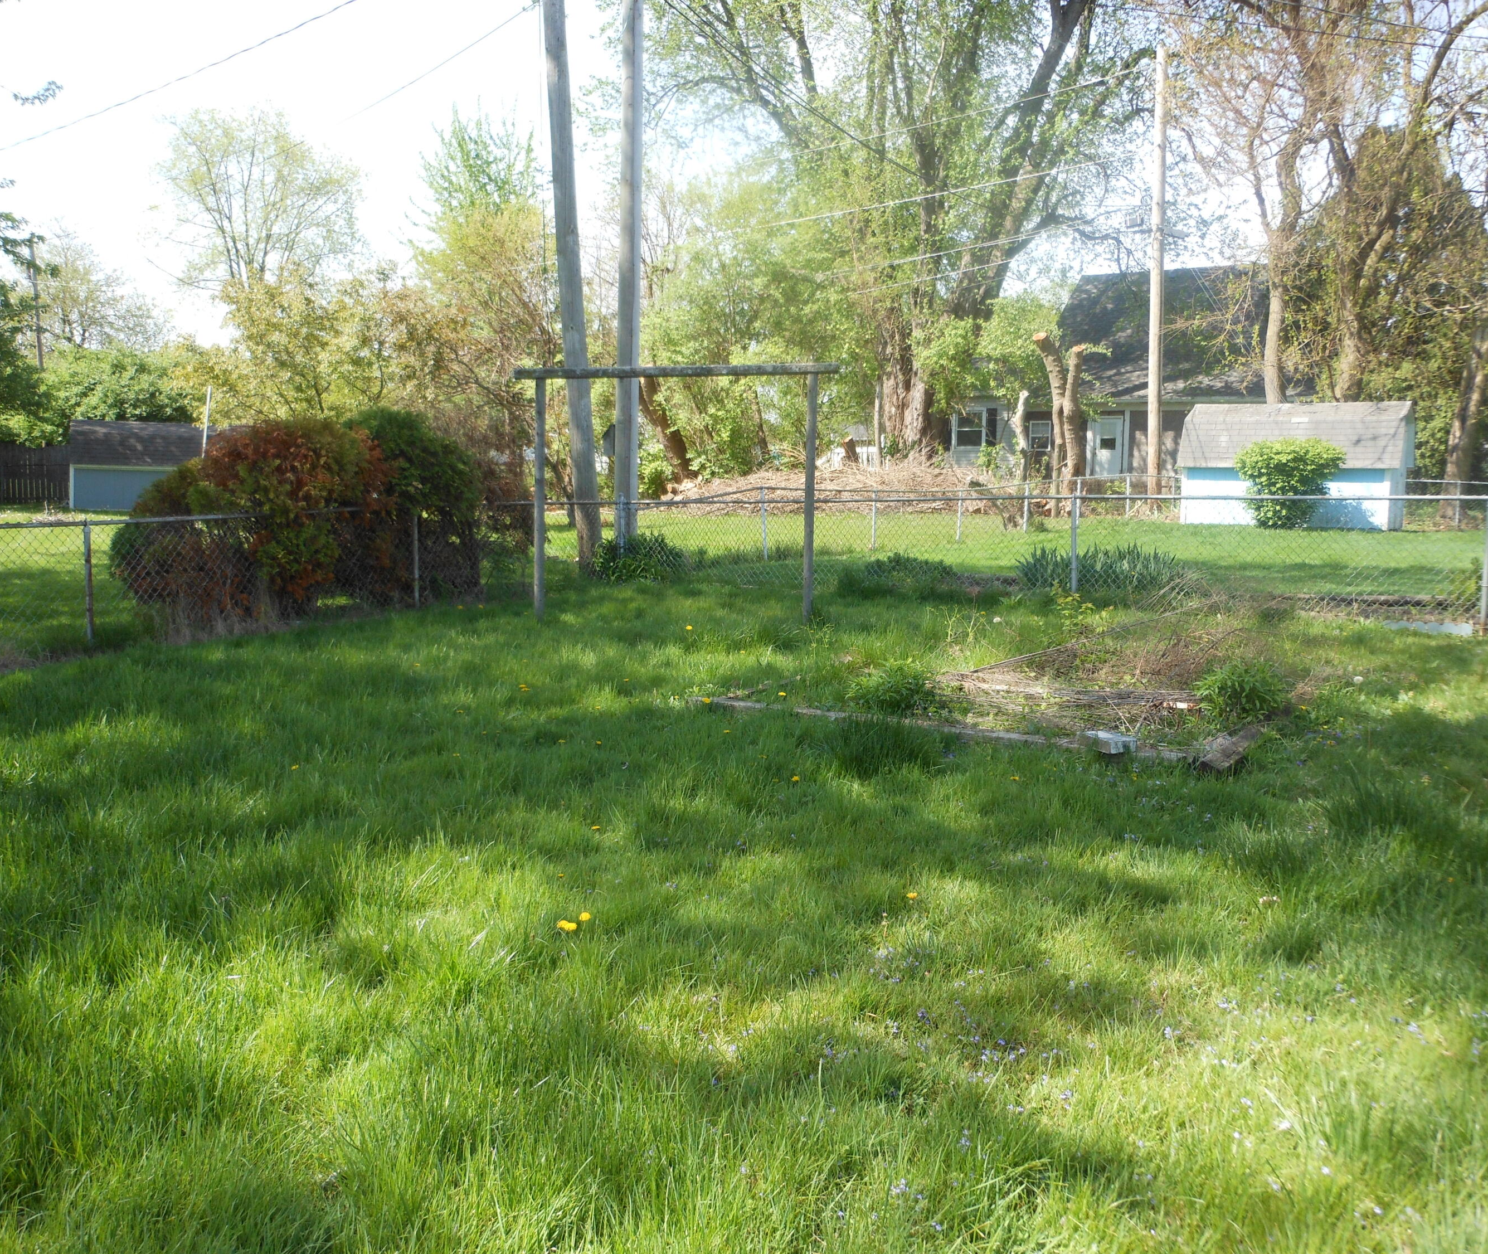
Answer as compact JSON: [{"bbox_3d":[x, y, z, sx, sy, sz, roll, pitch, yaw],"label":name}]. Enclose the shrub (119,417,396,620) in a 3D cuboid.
[{"bbox_3d":[-4.361,-0.996,12.121,2.350,1.760,2.000,-1,7,-20],"label":"shrub"}]

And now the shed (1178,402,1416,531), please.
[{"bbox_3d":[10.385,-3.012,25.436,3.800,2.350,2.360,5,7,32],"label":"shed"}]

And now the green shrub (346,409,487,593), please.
[{"bbox_3d":[-3.353,-1.259,13.751,1.500,1.960,1.500,-1,6,-14],"label":"green shrub"}]

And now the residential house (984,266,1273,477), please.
[{"bbox_3d":[15.213,-8.168,44.606,10.600,7.600,10.500,5,7,32],"label":"residential house"}]

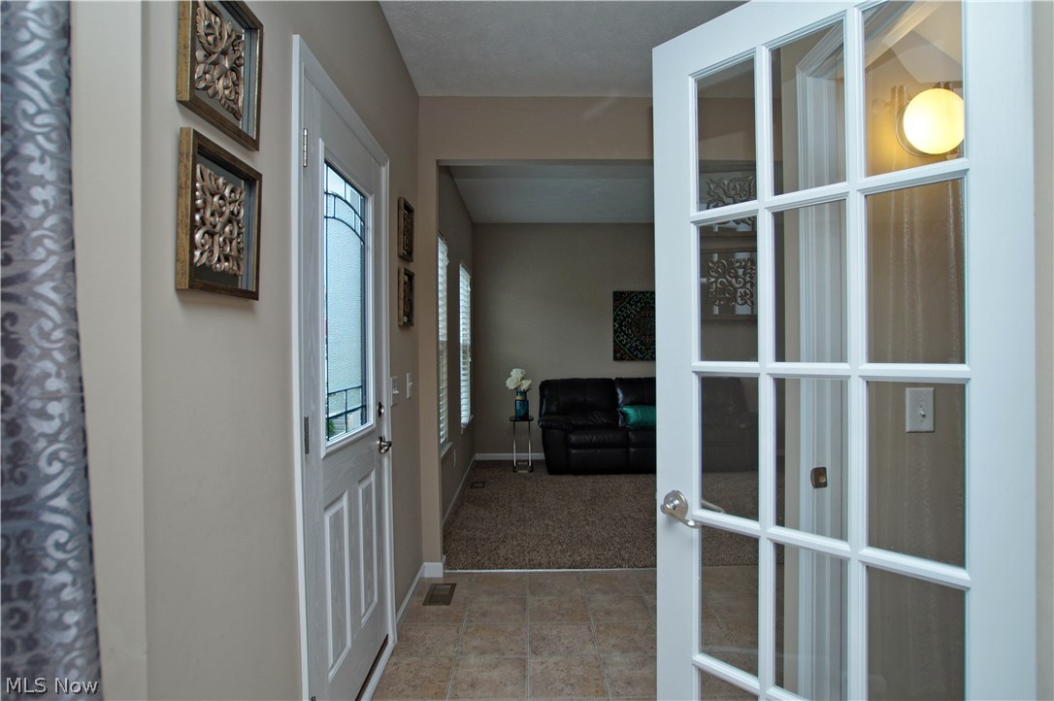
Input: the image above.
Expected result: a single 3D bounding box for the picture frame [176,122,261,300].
[{"bbox_3d":[-0.590,-0.245,1.083,0.027,0.278,0.259,2,0,0],"label":"picture frame"}]

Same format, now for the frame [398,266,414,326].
[{"bbox_3d":[-0.599,-0.256,2.778,0.027,0.278,0.259,1,0,0],"label":"frame"}]

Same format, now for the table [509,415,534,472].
[{"bbox_3d":[-0.051,1.006,6.035,0.262,0.573,0.360,0,0,0],"label":"table"}]

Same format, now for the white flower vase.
[{"bbox_3d":[-0.054,0.580,6.001,0.145,0.280,0.145,0,0,0],"label":"white flower vase"}]

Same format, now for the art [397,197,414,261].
[{"bbox_3d":[-0.601,-0.592,2.785,0.027,0.278,0.259,1,0,0],"label":"art"}]

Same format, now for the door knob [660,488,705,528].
[{"bbox_3d":[0.360,0.378,1.312,0.064,0.074,0.128,-1,0,-42],"label":"door knob"}]

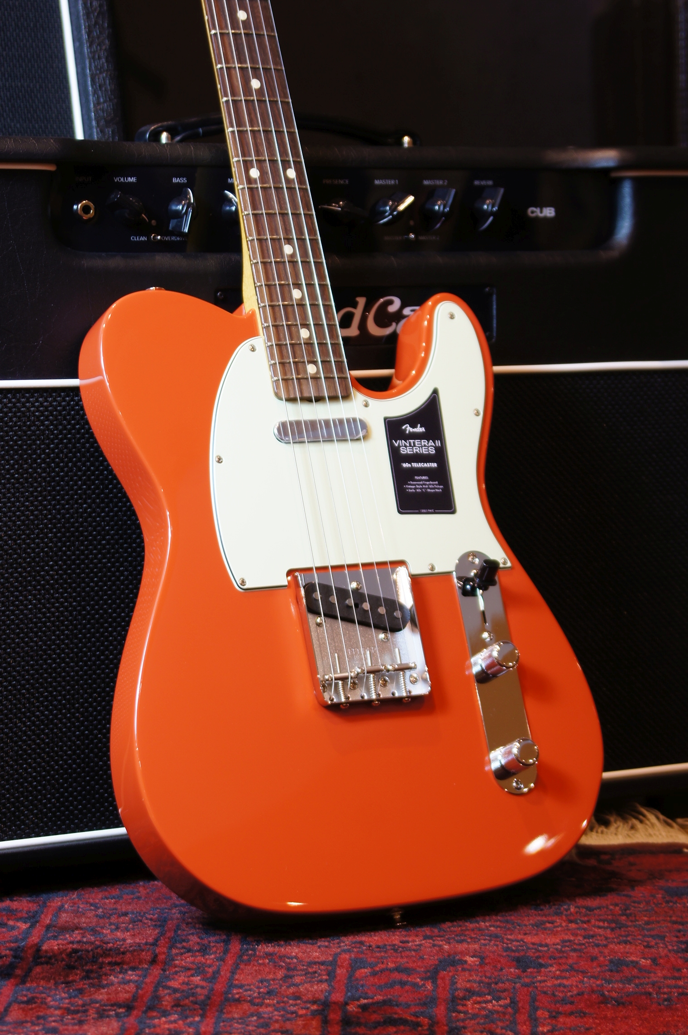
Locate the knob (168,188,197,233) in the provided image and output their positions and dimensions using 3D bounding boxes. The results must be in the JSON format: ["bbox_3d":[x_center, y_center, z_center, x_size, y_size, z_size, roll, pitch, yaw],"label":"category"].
[{"bbox_3d":[-0.106,-0.201,1.696,0.018,0.031,0.018,11,0,-28],"label":"knob"}]

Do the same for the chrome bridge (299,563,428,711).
[{"bbox_3d":[0.013,0.073,1.597,0.077,0.087,0.013,-4,-16,-27],"label":"chrome bridge"}]

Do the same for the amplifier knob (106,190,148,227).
[{"bbox_3d":[-0.141,-0.201,1.678,0.031,0.018,0.018,34,-11,-26],"label":"amplifier knob"}]

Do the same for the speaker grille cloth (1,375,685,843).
[{"bbox_3d":[0.015,0.050,1.769,0.570,0.288,0.015,-3,6,-27],"label":"speaker grille cloth"}]

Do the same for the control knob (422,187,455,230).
[{"bbox_3d":[0.065,-0.213,1.785,0.018,0.031,0.018,19,-4,-28],"label":"control knob"}]

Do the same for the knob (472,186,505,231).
[{"bbox_3d":[0.100,-0.216,1.803,0.018,0.031,0.018,16,-3,-28],"label":"knob"}]

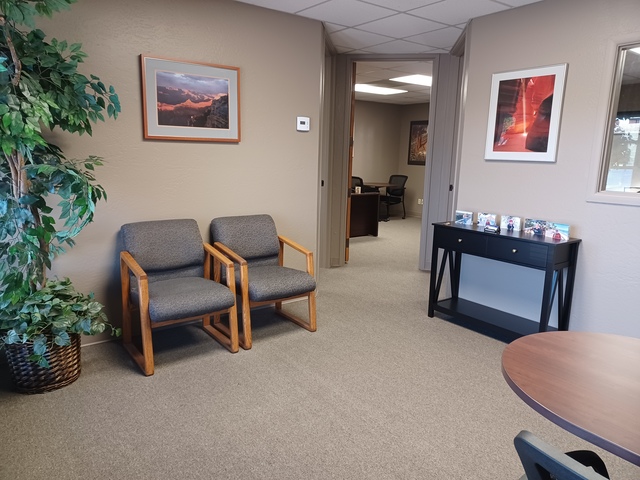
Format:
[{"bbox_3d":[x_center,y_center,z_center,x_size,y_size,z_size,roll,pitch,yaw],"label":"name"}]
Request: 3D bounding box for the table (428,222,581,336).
[{"bbox_3d":[1.323,0.318,3.502,0.315,0.776,1.005,-7,13,-36],"label":"table"}]

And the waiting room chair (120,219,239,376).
[{"bbox_3d":[-0.935,0.327,3.037,0.605,0.835,0.650,-7,13,-36],"label":"waiting room chair"}]

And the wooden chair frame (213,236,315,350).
[{"bbox_3d":[-0.428,0.350,3.451,0.608,0.657,0.550,-7,13,-36],"label":"wooden chair frame"}]

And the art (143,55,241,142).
[{"bbox_3d":[-0.902,-0.995,3.328,0.724,0.547,0.029,-7,13,-36],"label":"art"}]

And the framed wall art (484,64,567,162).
[{"bbox_3d":[1.519,-0.917,3.436,0.027,0.665,0.575,-7,13,-36],"label":"framed wall art"}]

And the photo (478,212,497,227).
[{"bbox_3d":[1.299,-0.148,3.598,0.020,0.104,0.158,-7,13,-36],"label":"photo"}]

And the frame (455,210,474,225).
[{"bbox_3d":[1.173,-0.182,3.762,0.020,0.103,0.158,-7,13,-36],"label":"frame"}]

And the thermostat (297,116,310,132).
[{"bbox_3d":[-0.146,-0.978,3.914,0.130,0.114,0.028,-7,13,-36],"label":"thermostat"}]

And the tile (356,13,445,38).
[{"bbox_3d":[0.708,-1.859,4.025,0.615,0.020,0.615,-7,13,-36],"label":"tile"}]

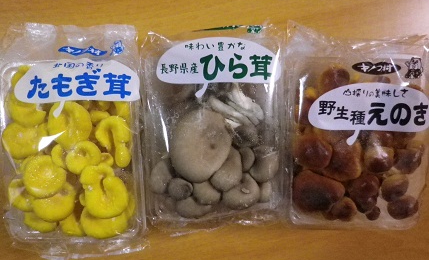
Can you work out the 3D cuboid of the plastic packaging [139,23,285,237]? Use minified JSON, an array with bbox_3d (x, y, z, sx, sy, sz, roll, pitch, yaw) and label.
[{"bbox_3d":[0.000,-0.003,0.302,0.118,0.040,0.168,-2,83,0],"label":"plastic packaging"}]

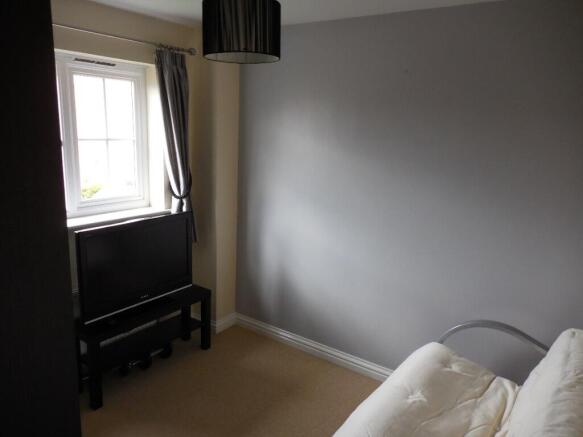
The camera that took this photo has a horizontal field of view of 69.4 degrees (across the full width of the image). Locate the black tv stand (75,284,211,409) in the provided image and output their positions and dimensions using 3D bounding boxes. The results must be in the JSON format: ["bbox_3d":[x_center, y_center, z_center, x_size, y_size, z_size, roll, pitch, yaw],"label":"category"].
[{"bbox_3d":[-0.967,0.793,2.814,0.260,0.450,0.900,12,16,34],"label":"black tv stand"}]

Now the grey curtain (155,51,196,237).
[{"bbox_3d":[-0.814,-0.459,2.968,0.115,1.340,0.295,12,16,34],"label":"grey curtain"}]

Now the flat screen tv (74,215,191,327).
[{"bbox_3d":[-0.960,0.295,2.686,0.180,0.578,0.787,12,16,34],"label":"flat screen tv"}]

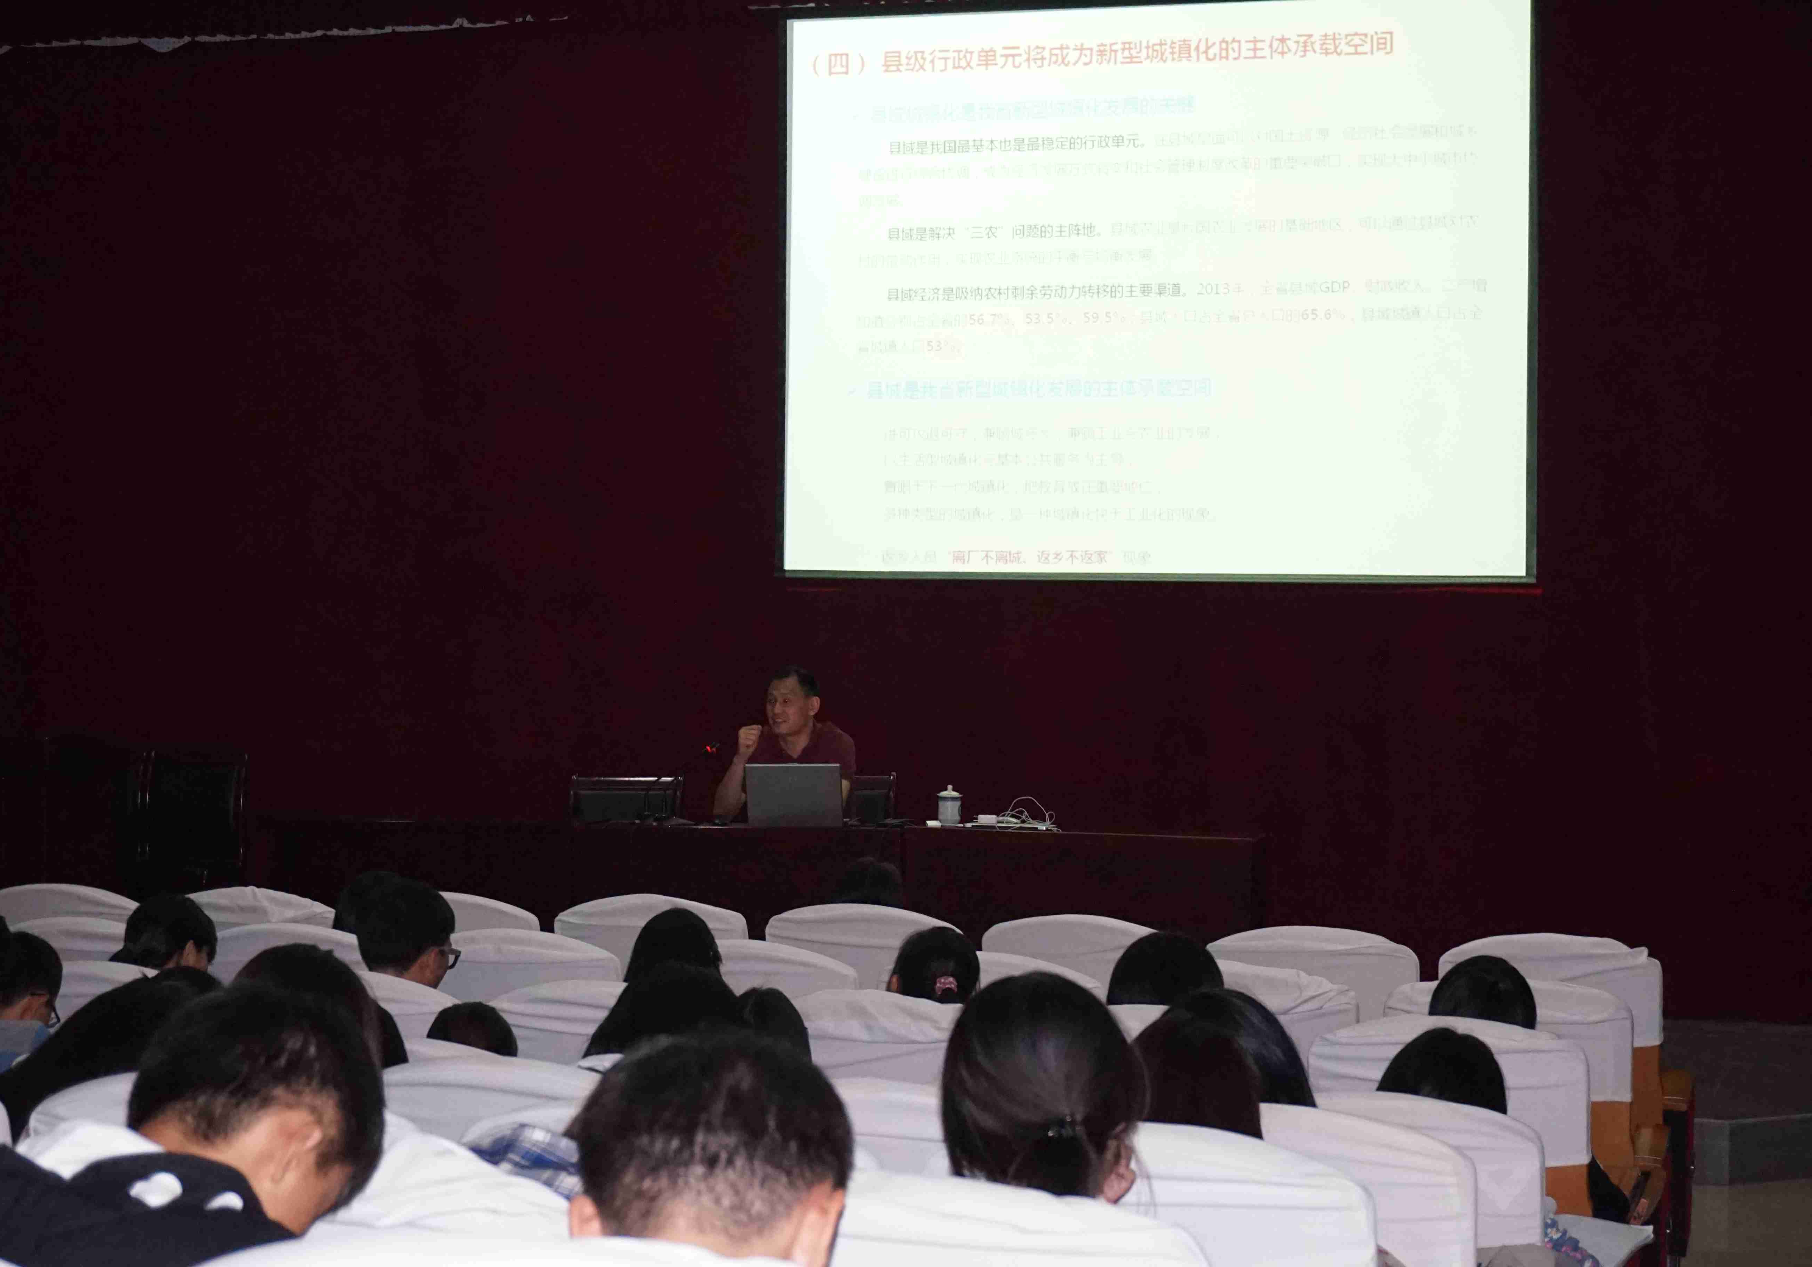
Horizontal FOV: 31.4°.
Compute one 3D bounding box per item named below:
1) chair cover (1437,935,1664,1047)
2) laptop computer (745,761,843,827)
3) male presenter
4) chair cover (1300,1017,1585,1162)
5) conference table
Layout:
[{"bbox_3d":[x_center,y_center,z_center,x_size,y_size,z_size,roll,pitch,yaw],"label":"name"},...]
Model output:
[{"bbox_3d":[1.616,0.898,8.100,0.545,0.270,0.170,0,1,17],"label":"chair cover"},{"bbox_3d":[-0.346,0.558,11.199,0.345,0.225,0.310,0,1,14],"label":"laptop computer"},{"bbox_3d":[-0.381,0.769,11.690,0.520,1.290,0.700,0,1,20],"label":"male presenter"},{"bbox_3d":[1.116,0.936,6.600,0.550,0.285,0.170,0,1,17],"label":"chair cover"},{"bbox_3d":[-0.543,1.047,11.343,3.600,0.755,0.420,0,1,14],"label":"conference table"}]

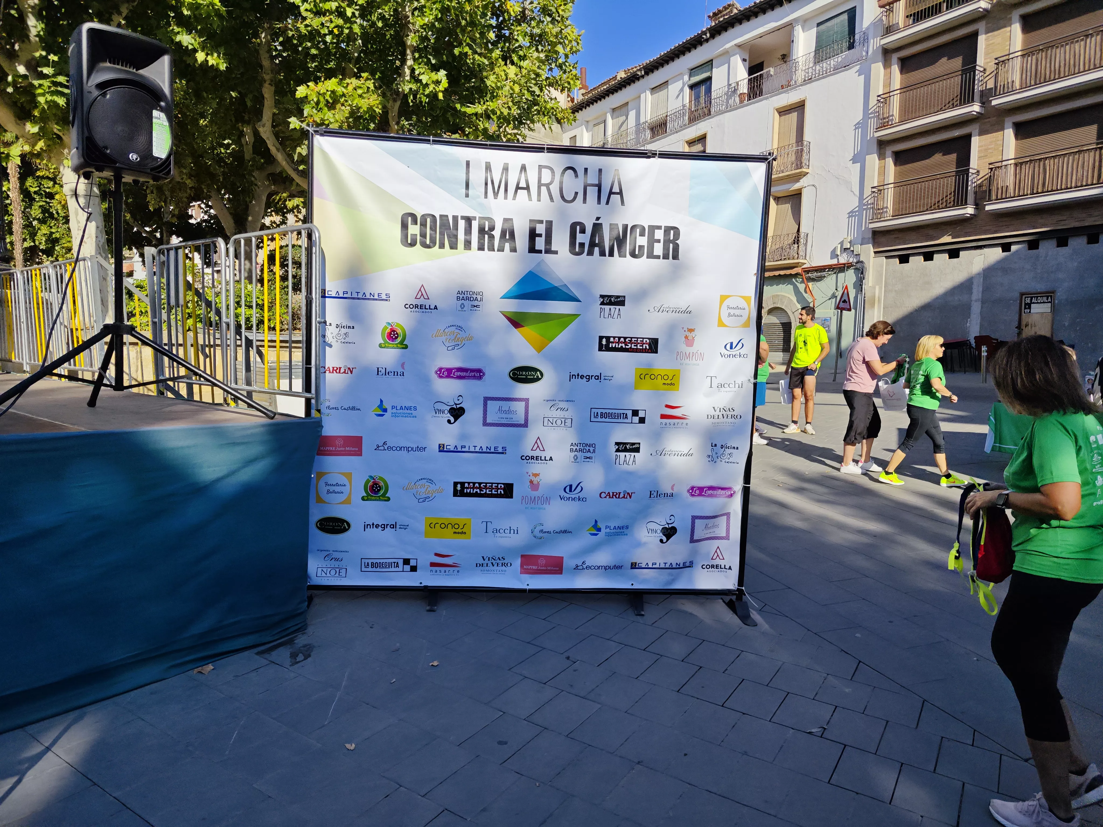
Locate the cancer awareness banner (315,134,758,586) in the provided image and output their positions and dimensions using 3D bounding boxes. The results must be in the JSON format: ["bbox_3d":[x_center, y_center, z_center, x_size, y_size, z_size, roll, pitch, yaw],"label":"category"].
[{"bbox_3d":[-0.083,-0.216,4.160,2.540,2.540,0.080,2,6,-4],"label":"cancer awareness banner"}]

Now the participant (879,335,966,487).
[{"bbox_3d":[3.899,-0.036,7.720,0.850,1.600,0.500,2,6,-2],"label":"participant"}]

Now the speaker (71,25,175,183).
[{"bbox_3d":[-2.200,-1.538,3.750,0.400,0.660,0.360,-3,7,-42],"label":"speaker"}]

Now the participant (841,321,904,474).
[{"bbox_3d":[3.473,-0.168,7.950,0.620,1.660,0.500,3,6,8],"label":"participant"}]

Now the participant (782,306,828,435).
[{"bbox_3d":[3.642,-0.617,10.500,0.570,1.820,0.400,7,8,43],"label":"participant"}]

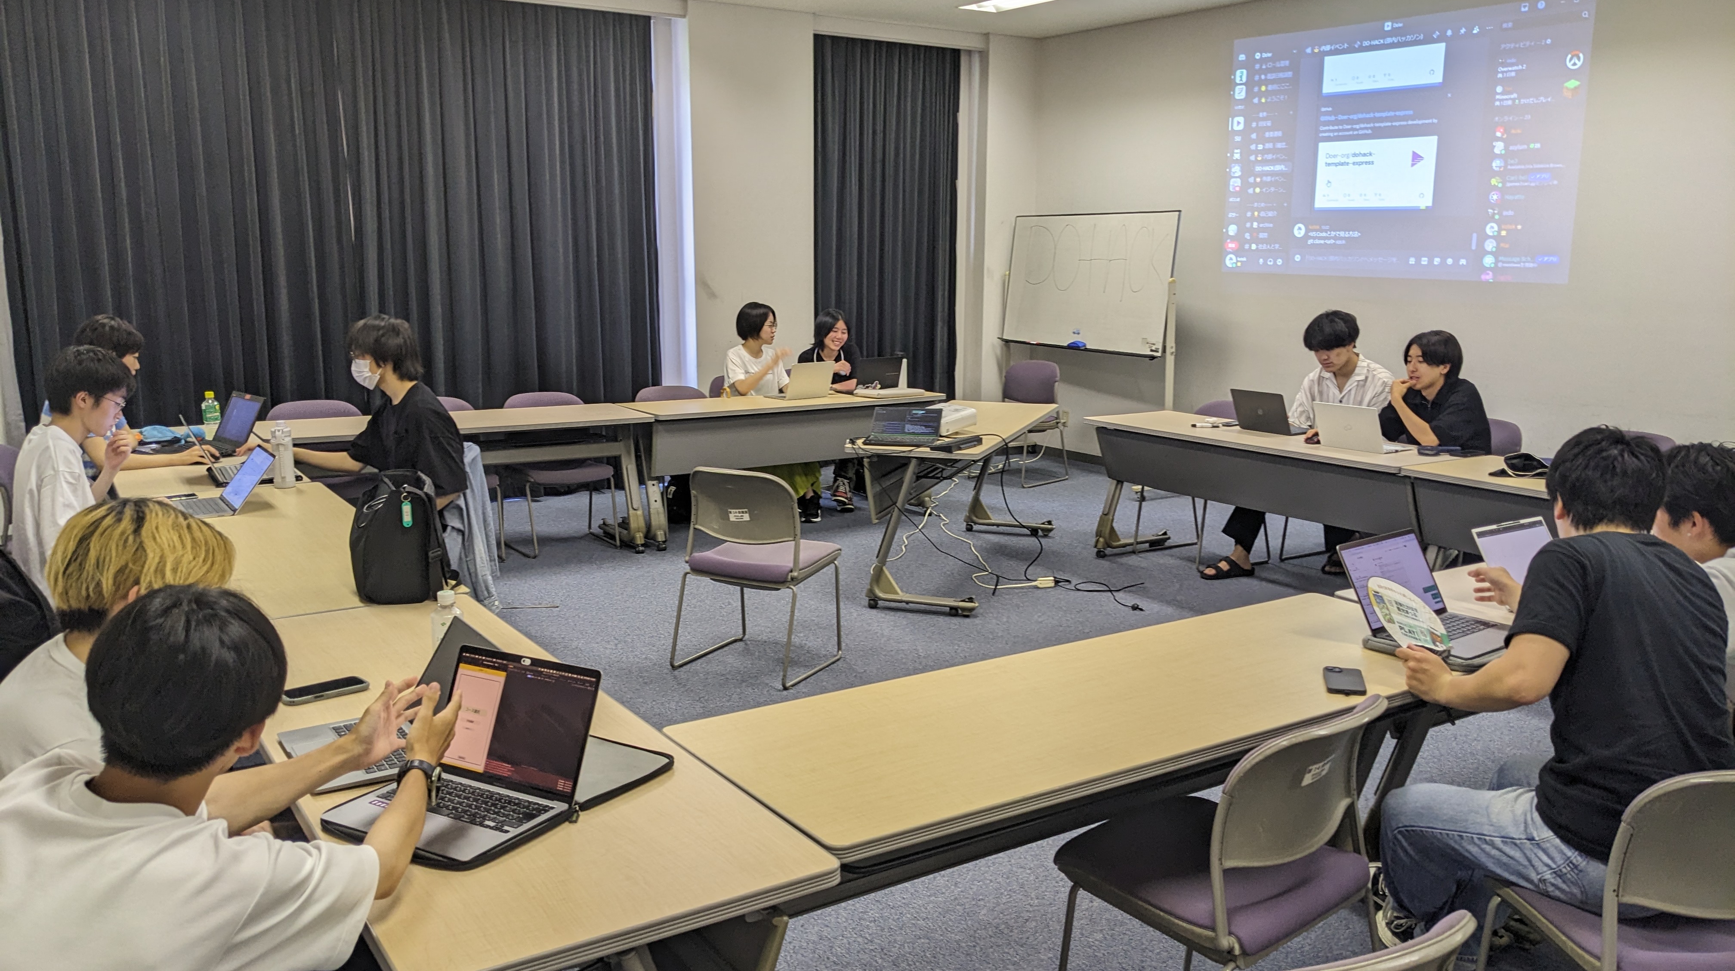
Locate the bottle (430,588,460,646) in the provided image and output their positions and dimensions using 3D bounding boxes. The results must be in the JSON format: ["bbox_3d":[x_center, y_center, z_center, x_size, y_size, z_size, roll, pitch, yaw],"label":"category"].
[{"bbox_3d":[-0.833,0.313,2.692,0.066,0.206,0.066,-7,13,-33],"label":"bottle"}]

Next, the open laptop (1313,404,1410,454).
[{"bbox_3d":[2.124,-0.248,5.798,0.293,0.209,0.300,-8,13,-37],"label":"open laptop"}]

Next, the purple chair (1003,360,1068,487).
[{"bbox_3d":[1.028,-0.433,9.052,0.510,0.780,0.510,-10,15,-44],"label":"purple chair"}]

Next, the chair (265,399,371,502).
[{"bbox_3d":[-2.639,0.003,6.629,0.515,0.775,0.520,-7,13,-33],"label":"chair"}]

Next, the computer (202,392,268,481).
[{"bbox_3d":[-2.713,-0.252,5.615,0.308,0.218,0.317,9,14,40],"label":"computer"}]

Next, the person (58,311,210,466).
[{"bbox_3d":[-3.010,-0.028,5.419,0.710,1.270,0.490,-8,14,-39],"label":"person"}]

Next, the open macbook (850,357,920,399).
[{"bbox_3d":[-0.001,-0.652,7.890,0.311,0.206,0.309,-7,13,-34],"label":"open macbook"}]

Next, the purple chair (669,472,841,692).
[{"bbox_3d":[-0.398,0.304,5.043,0.490,0.775,0.510,5,12,25],"label":"purple chair"}]

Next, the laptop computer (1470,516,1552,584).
[{"bbox_3d":[1.710,0.220,3.307,0.306,0.199,0.326,-7,13,-33],"label":"laptop computer"}]

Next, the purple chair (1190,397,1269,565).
[{"bbox_3d":[1.710,-0.009,6.831,0.510,0.775,0.490,-4,12,-25],"label":"purple chair"}]

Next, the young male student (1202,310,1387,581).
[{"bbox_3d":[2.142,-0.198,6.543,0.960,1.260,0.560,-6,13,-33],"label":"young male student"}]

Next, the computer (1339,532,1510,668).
[{"bbox_3d":[1.339,0.259,3.190,0.316,0.212,0.335,-8,14,-36],"label":"computer"}]

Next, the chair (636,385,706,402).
[{"bbox_3d":[-1.030,-0.159,7.549,0.510,0.780,0.520,-7,13,-33],"label":"chair"}]

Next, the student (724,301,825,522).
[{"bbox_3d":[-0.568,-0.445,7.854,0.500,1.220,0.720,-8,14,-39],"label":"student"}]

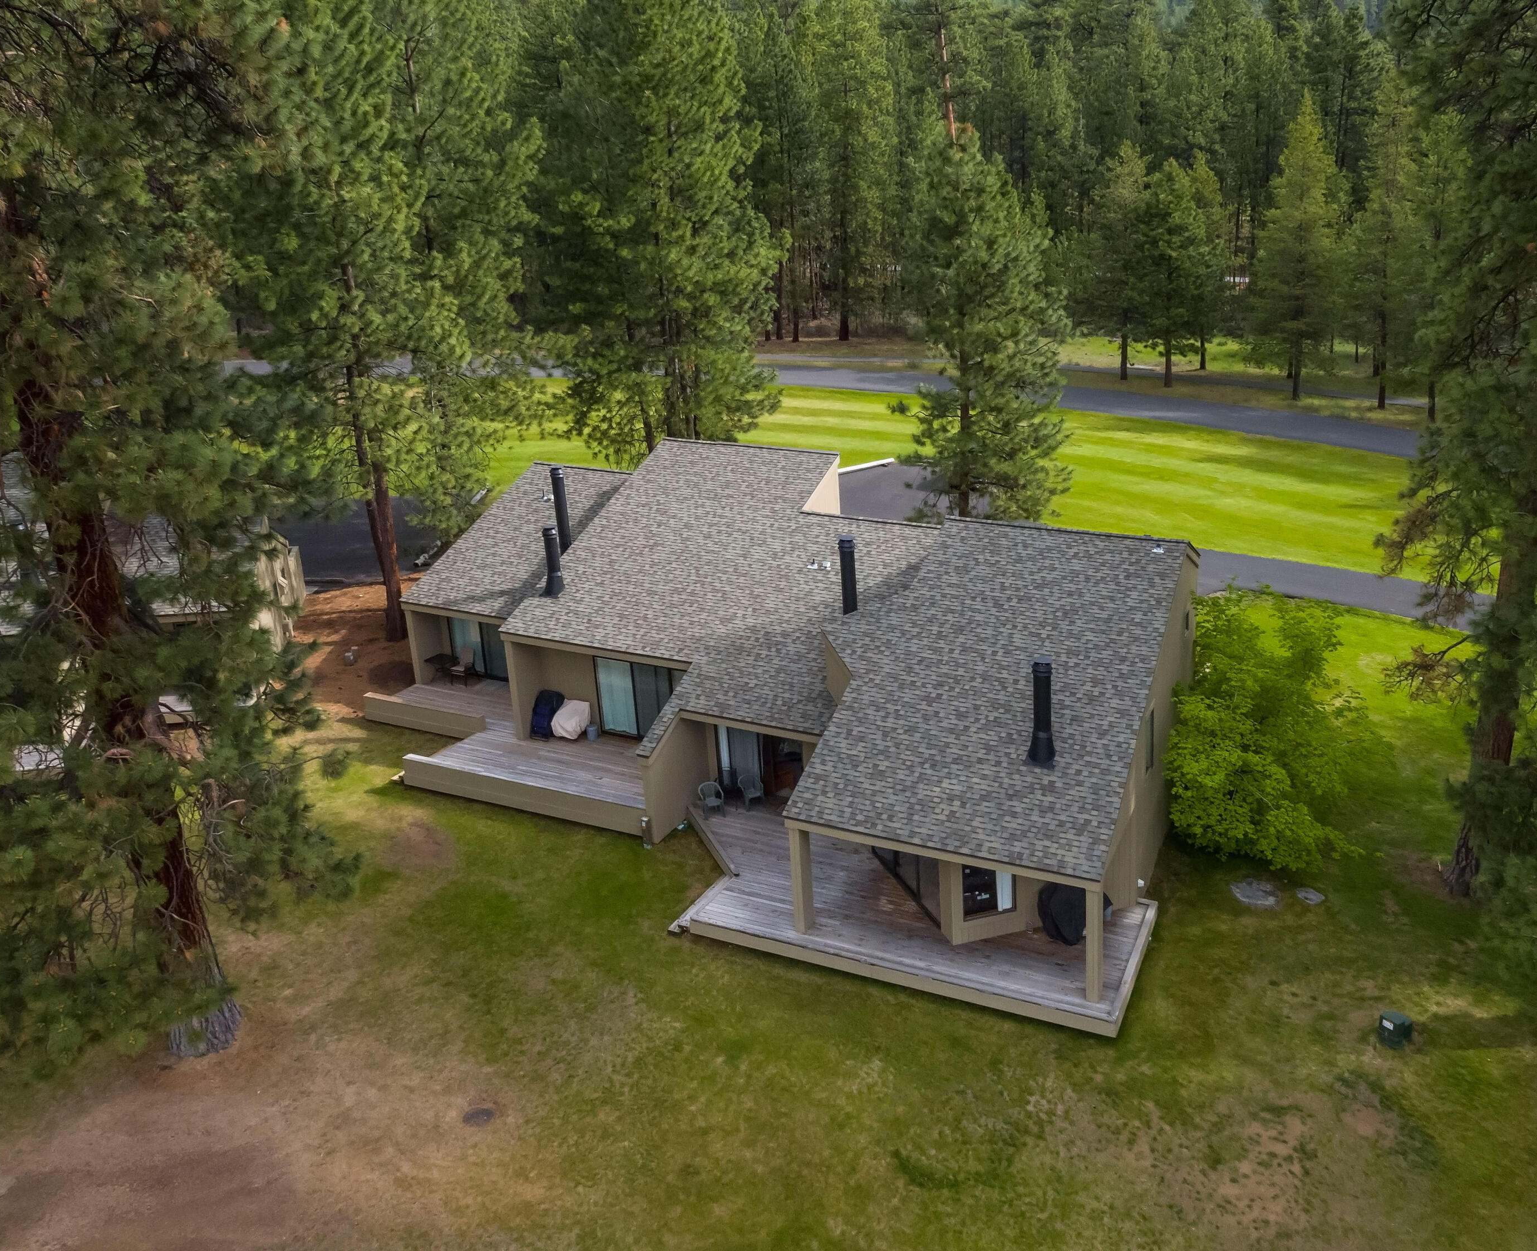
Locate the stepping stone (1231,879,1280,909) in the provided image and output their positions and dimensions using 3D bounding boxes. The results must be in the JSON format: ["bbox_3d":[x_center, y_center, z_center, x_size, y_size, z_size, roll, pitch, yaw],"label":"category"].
[{"bbox_3d":[11.021,5.973,25.999,1.100,0.160,1.000,7,22,26],"label":"stepping stone"}]

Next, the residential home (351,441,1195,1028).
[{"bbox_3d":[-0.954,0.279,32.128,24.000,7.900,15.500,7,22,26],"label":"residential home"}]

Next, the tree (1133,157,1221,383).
[{"bbox_3d":[29.569,-25.416,84.218,6.300,15.942,6.300,7,22,26],"label":"tree"}]

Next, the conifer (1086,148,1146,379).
[{"bbox_3d":[26.812,-27.488,88.267,5.600,17.273,5.600,7,22,26],"label":"conifer"}]

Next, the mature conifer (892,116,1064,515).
[{"bbox_3d":[8.259,-10.259,45.654,6.800,17.600,6.800,7,22,26],"label":"mature conifer"}]

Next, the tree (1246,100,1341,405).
[{"bbox_3d":[34.696,-24.511,76.099,6.300,19.155,6.300,7,22,26],"label":"tree"}]

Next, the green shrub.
[{"bbox_3d":[11.894,2.269,27.311,4.400,6.000,4.600,7,22,26],"label":"green shrub"}]

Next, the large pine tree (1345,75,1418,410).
[{"bbox_3d":[37.913,-23.114,71.188,5.000,19.540,5.000,7,22,26],"label":"large pine tree"}]

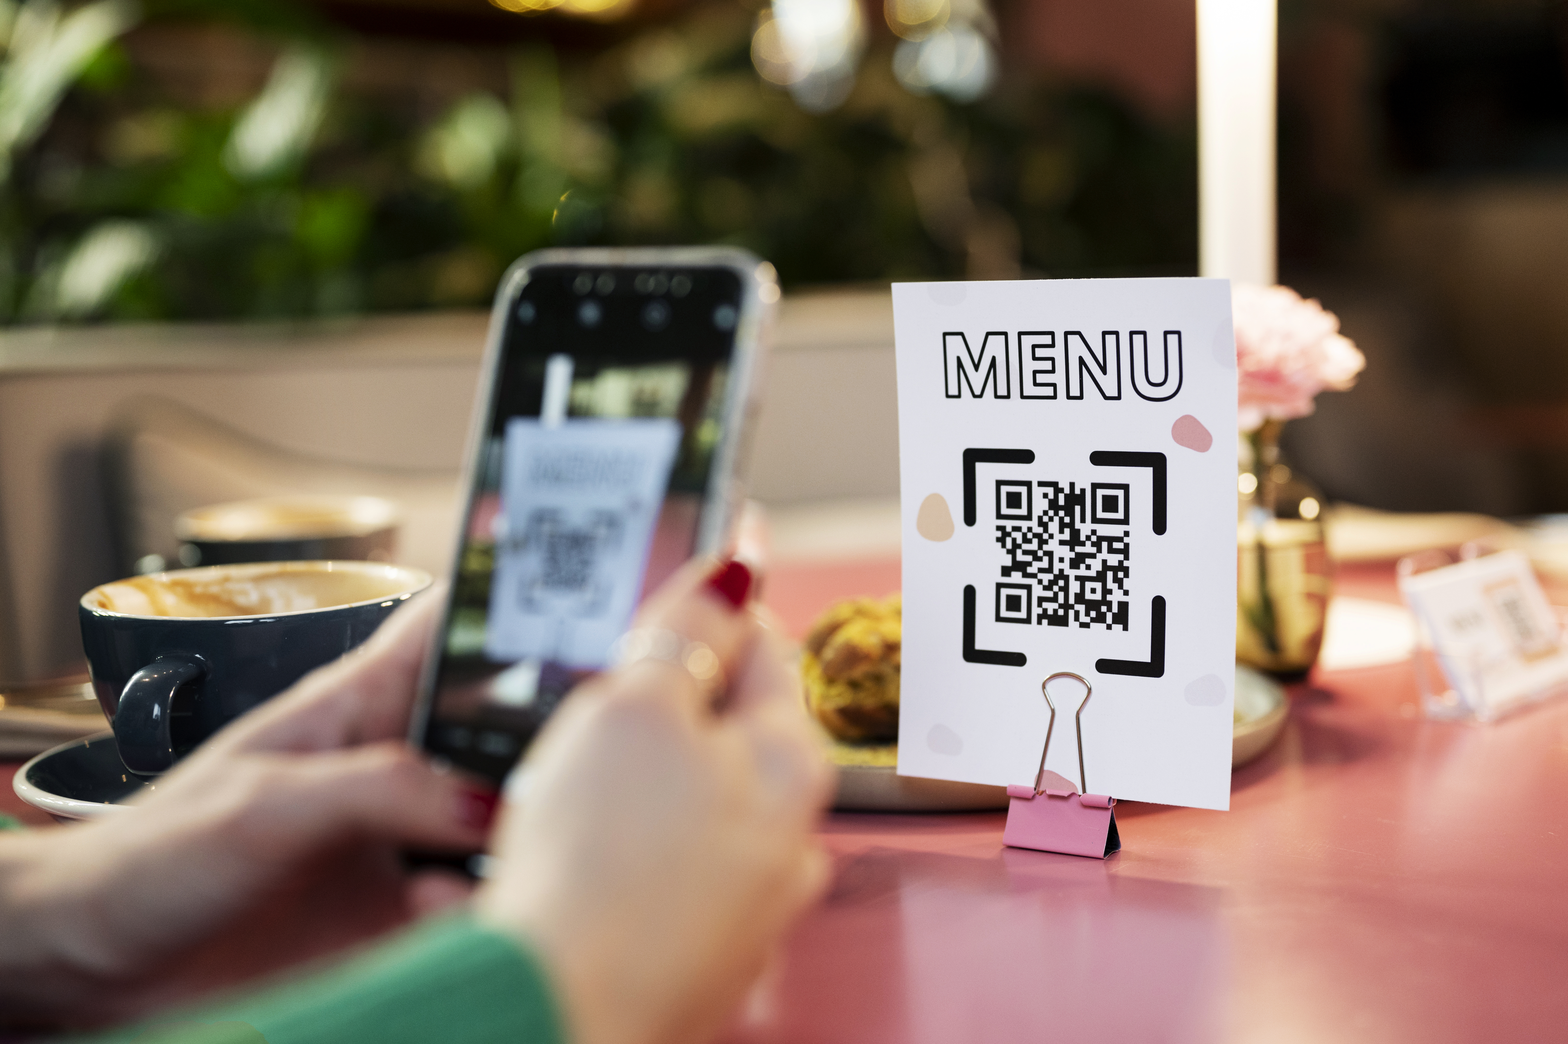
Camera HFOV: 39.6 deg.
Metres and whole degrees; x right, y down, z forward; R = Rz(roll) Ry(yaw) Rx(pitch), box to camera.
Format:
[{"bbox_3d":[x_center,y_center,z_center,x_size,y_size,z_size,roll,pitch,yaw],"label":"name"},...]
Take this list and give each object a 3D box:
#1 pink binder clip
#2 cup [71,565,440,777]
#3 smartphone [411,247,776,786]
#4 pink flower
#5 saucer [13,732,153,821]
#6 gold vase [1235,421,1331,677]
[{"bbox_3d":[0.081,0.069,0.635,0.033,0.052,0.014,3,9,31],"label":"pink binder clip"},{"bbox_3d":[-0.162,0.056,0.663,0.106,0.068,0.134,-1,8,5],"label":"cup"},{"bbox_3d":[-0.047,0.011,0.508,0.076,0.152,0.011,4,-11,32],"label":"smartphone"},{"bbox_3d":[0.186,-0.063,0.834,0.076,0.060,0.074,-2,8,0],"label":"pink flower"},{"bbox_3d":[-0.160,0.086,0.681,0.154,0.021,0.154,-2,8,0],"label":"saucer"},{"bbox_3d":[0.182,0.011,0.845,0.062,0.100,0.062,-2,8,0],"label":"gold vase"}]

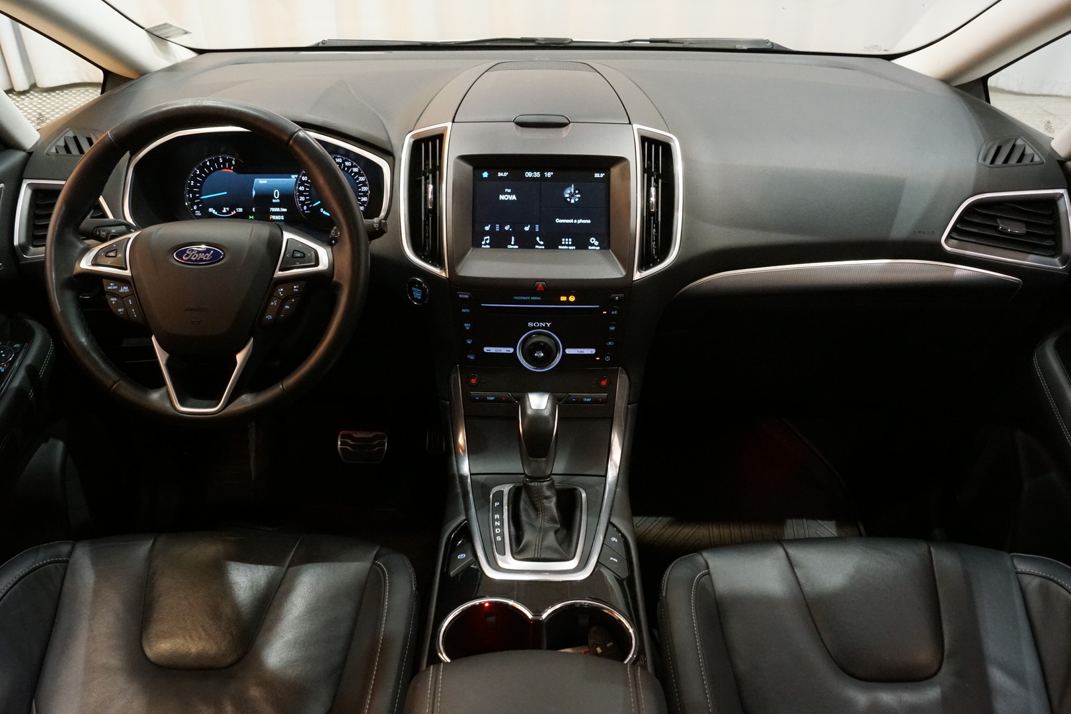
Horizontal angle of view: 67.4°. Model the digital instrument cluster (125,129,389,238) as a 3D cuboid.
[{"bbox_3d":[-0.371,-0.235,1.085,0.345,0.145,0.060,1,7,0],"label":"digital instrument cluster"}]

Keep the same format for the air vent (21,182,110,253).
[{"bbox_3d":[-0.615,-0.181,1.055,0.122,0.096,0.045,-2,13,-4],"label":"air vent"}]

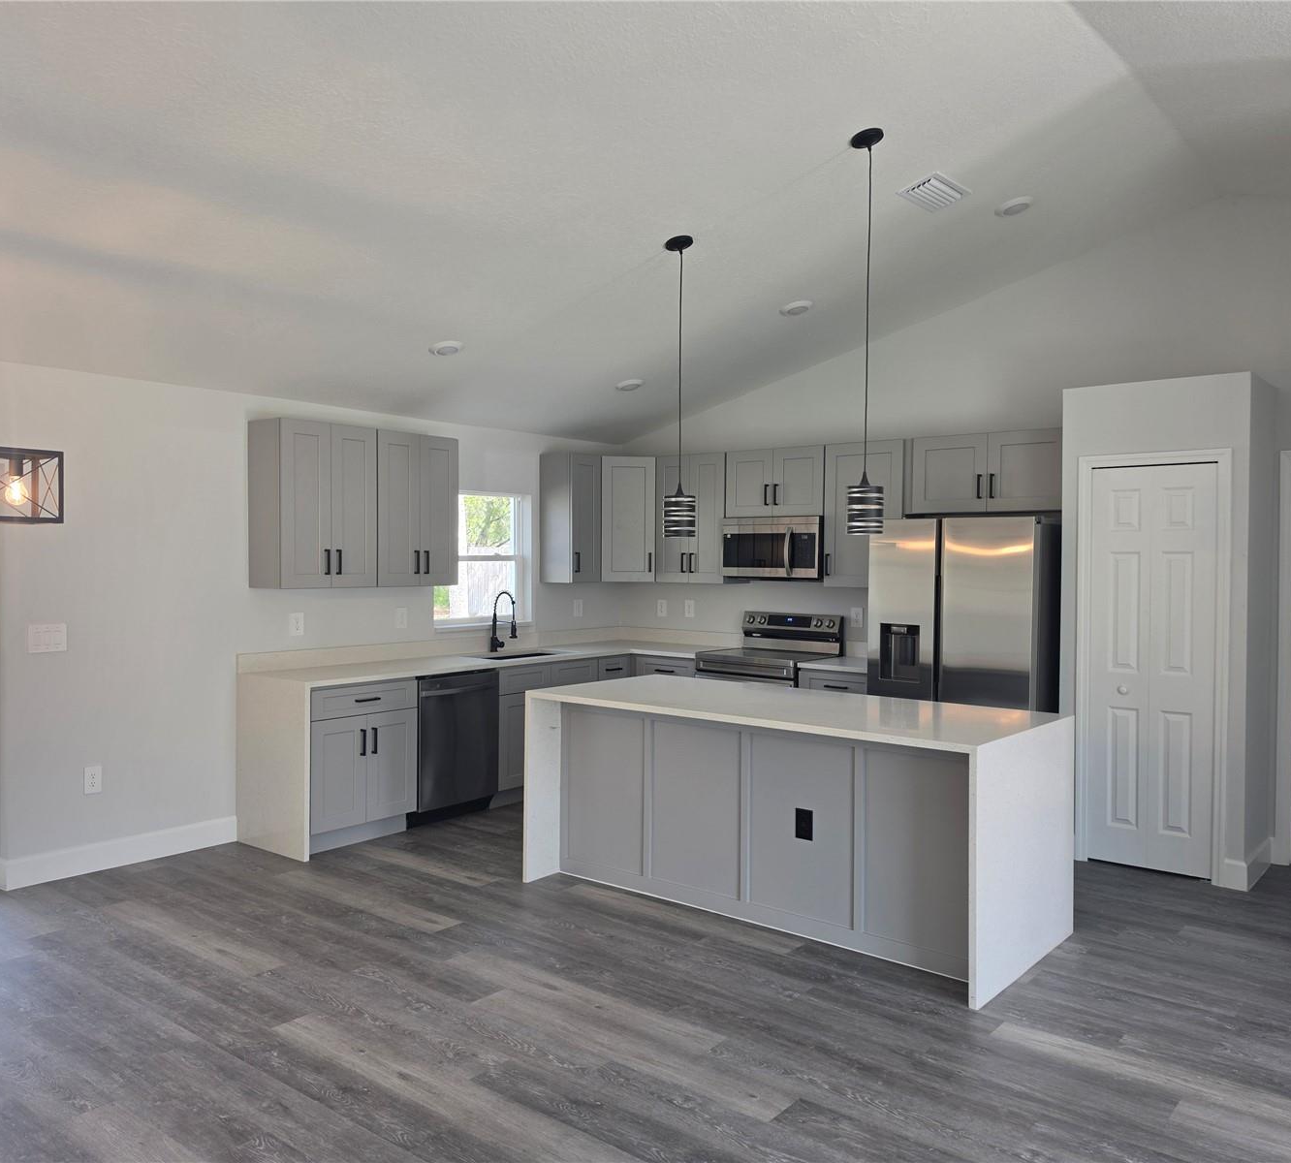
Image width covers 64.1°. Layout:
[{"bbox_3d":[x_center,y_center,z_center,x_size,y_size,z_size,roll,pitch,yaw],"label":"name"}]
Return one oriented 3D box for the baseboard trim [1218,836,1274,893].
[{"bbox_3d":[2.970,1.382,5.084,0.115,0.134,0.620,1,1,40],"label":"baseboard trim"}]

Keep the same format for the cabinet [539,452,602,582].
[{"bbox_3d":[-0.541,-0.446,7.423,0.325,0.912,0.310,1,2,39],"label":"cabinet"}]

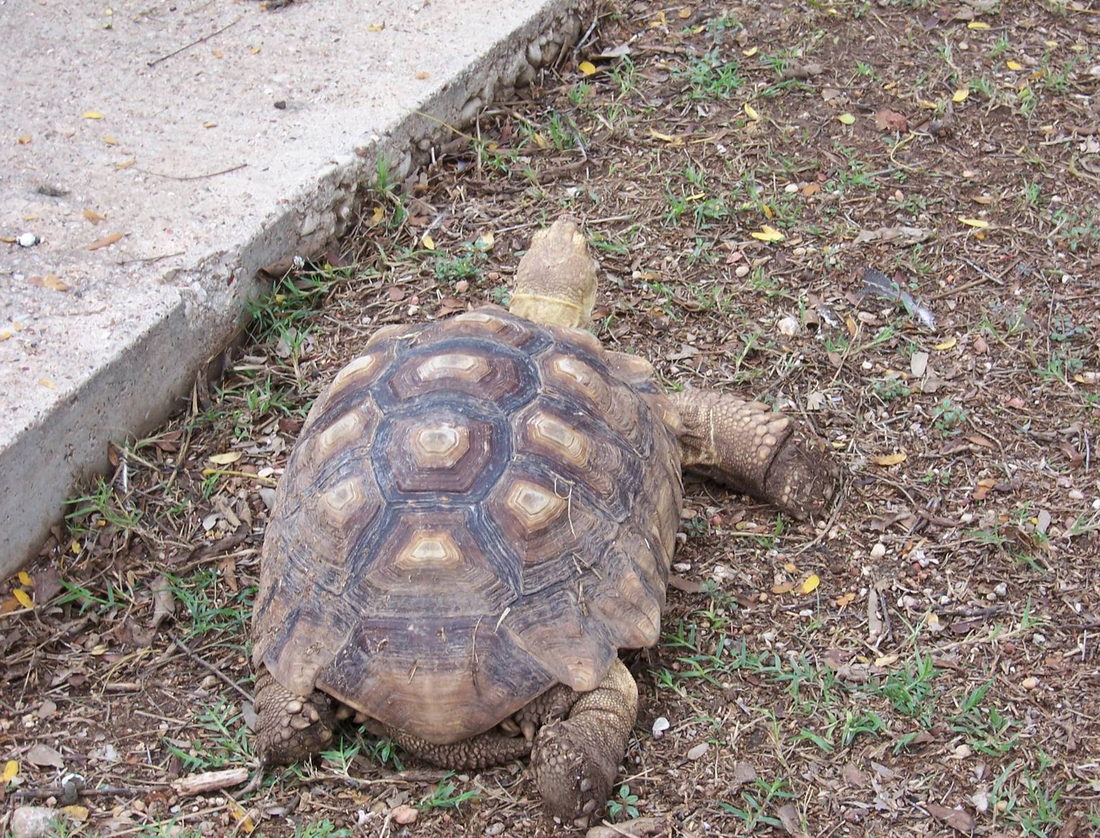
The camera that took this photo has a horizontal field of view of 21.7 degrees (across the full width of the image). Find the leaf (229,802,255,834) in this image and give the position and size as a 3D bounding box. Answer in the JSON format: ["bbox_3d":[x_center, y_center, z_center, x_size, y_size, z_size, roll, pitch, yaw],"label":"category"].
[{"bbox_3d":[-0.262,0.340,2.444,0.016,0.008,0.042,-18,37,-26],"label":"leaf"}]

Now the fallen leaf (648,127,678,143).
[{"bbox_3d":[0.137,-0.346,3.498,0.013,0.010,0.049,-25,41,-33],"label":"fallen leaf"}]

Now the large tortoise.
[{"bbox_3d":[0.017,0.042,2.671,0.503,0.260,0.711,3,33,5],"label":"large tortoise"}]

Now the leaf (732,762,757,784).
[{"bbox_3d":[0.161,0.292,2.372,0.021,0.009,0.025,0,35,0],"label":"leaf"}]

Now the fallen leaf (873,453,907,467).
[{"bbox_3d":[0.323,0.039,2.729,0.033,0.008,0.012,-7,36,-10],"label":"fallen leaf"}]

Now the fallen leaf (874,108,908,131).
[{"bbox_3d":[0.386,-0.338,3.250,0.038,0.016,0.041,0,35,0],"label":"fallen leaf"}]

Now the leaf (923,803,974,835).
[{"bbox_3d":[0.340,0.337,2.444,0.047,0.012,0.021,23,40,32],"label":"leaf"}]

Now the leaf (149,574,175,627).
[{"bbox_3d":[-0.344,0.161,2.546,0.024,0.015,0.071,-8,36,-11],"label":"leaf"}]

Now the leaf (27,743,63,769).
[{"bbox_3d":[-0.440,0.297,2.507,0.038,0.010,0.023,17,37,25],"label":"leaf"}]

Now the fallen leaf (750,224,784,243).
[{"bbox_3d":[0.231,-0.197,3.055,0.036,0.012,0.030,0,35,0],"label":"fallen leaf"}]

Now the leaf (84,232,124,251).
[{"bbox_3d":[-0.433,-0.173,2.794,0.043,0.006,0.011,-18,39,-23],"label":"leaf"}]

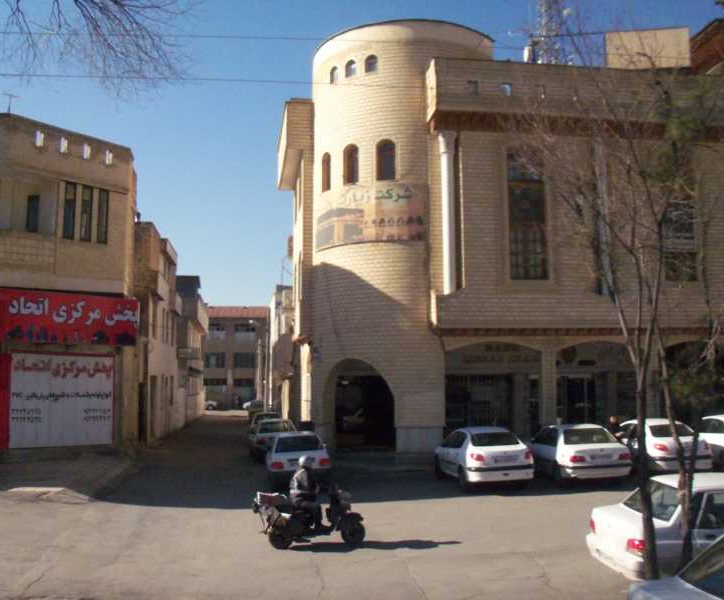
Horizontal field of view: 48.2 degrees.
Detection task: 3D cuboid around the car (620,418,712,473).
[{"bbox_3d":[7.693,4.018,22.164,1.660,1.450,4.200,0,-7,-6],"label":"car"}]

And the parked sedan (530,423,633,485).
[{"bbox_3d":[4.980,3.797,20.187,1.710,1.420,4.450,1,-7,-7],"label":"parked sedan"}]

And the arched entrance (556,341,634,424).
[{"bbox_3d":[7.935,3.316,27.289,3.049,3.781,0.800,0,-7,-7],"label":"arched entrance"}]

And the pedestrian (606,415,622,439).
[{"bbox_3d":[6.600,3.814,21.191,0.500,1.650,0.350,-4,-8,30],"label":"pedestrian"}]

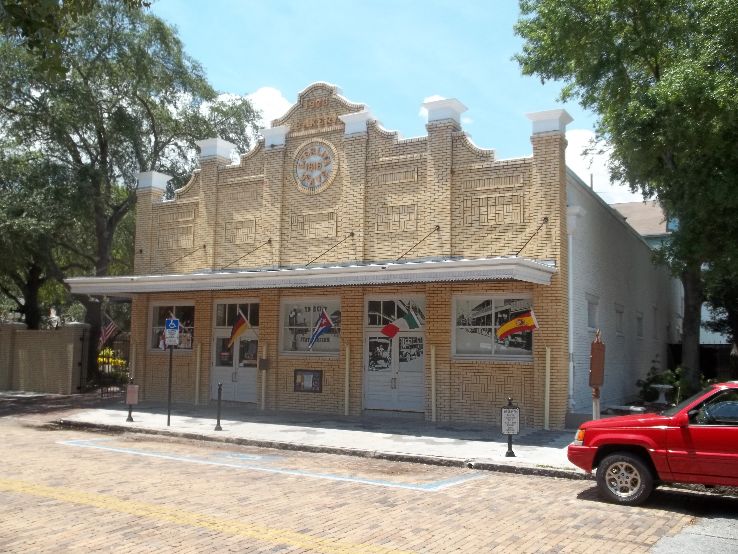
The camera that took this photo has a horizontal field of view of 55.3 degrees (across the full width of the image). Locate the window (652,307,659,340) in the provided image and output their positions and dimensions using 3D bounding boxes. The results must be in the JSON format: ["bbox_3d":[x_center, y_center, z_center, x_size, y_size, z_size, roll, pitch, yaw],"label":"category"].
[{"bbox_3d":[12.634,2.039,31.050,0.150,1.420,1.250,-2,-7,29],"label":"window"}]

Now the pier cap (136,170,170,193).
[{"bbox_3d":[-7.224,-3.135,23.490,0.905,0.513,0.885,-3,-7,29],"label":"pier cap"}]

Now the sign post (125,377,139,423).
[{"bbox_3d":[-5.771,2.971,17.107,0.310,1.080,0.150,-1,-6,15],"label":"sign post"}]

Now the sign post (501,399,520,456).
[{"bbox_3d":[2.459,2.580,12.174,0.311,0.990,0.173,-2,-7,30],"label":"sign post"}]

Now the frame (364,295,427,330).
[{"bbox_3d":[0.691,0.941,18.705,1.843,0.920,0.133,-2,-7,30],"label":"frame"}]

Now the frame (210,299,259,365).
[{"bbox_3d":[-3.982,1.671,21.075,1.809,2.069,0.130,-3,-7,29],"label":"frame"}]

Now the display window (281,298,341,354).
[{"bbox_3d":[-1.669,1.404,19.988,2.061,1.619,0.133,-2,-7,30],"label":"display window"}]

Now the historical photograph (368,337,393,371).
[{"bbox_3d":[0.312,2.028,18.589,0.696,0.875,0.030,-3,-7,29],"label":"historical photograph"}]

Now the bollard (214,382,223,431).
[{"bbox_3d":[-3.304,2.859,15.569,0.165,1.050,0.165,-3,-7,29],"label":"bollard"}]

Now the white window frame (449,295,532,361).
[{"bbox_3d":[3.024,1.236,17.304,2.123,1.645,0.133,-2,-7,30],"label":"white window frame"}]

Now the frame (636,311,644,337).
[{"bbox_3d":[10.287,1.847,26.756,0.160,1.020,1.500,-3,-7,29],"label":"frame"}]

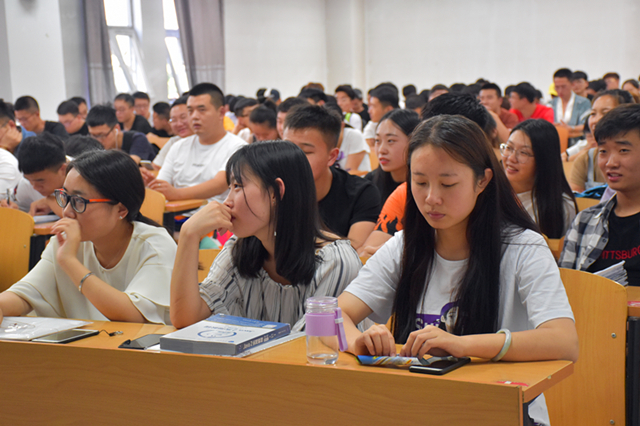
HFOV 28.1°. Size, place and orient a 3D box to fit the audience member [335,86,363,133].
[{"bbox_3d":[0.207,-0.424,10.595,0.500,1.263,0.720,2,7,25],"label":"audience member"}]

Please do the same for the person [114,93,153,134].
[{"bbox_3d":[-1.559,-0.329,10.194,0.500,1.230,0.720,2,7,27],"label":"person"}]

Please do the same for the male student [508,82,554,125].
[{"bbox_3d":[1.565,-0.376,9.902,0.500,1.260,0.720,3,7,35],"label":"male student"}]

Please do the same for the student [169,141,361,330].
[{"bbox_3d":[-0.128,0.429,3.027,0.500,1.189,0.720,1,6,18],"label":"student"}]

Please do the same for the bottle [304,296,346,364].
[{"bbox_3d":[0.013,0.245,2.653,0.085,0.132,0.067,-1,6,0],"label":"bottle"}]

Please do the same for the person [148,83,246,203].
[{"bbox_3d":[-0.561,0.062,5.930,0.540,1.319,0.750,2,7,25],"label":"person"}]

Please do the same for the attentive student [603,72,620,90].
[{"bbox_3d":[2.873,-0.728,12.698,0.500,1.315,0.720,2,7,25],"label":"attentive student"}]

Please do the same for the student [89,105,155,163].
[{"bbox_3d":[-1.171,0.022,6.970,0.520,1.202,0.760,2,7,28],"label":"student"}]

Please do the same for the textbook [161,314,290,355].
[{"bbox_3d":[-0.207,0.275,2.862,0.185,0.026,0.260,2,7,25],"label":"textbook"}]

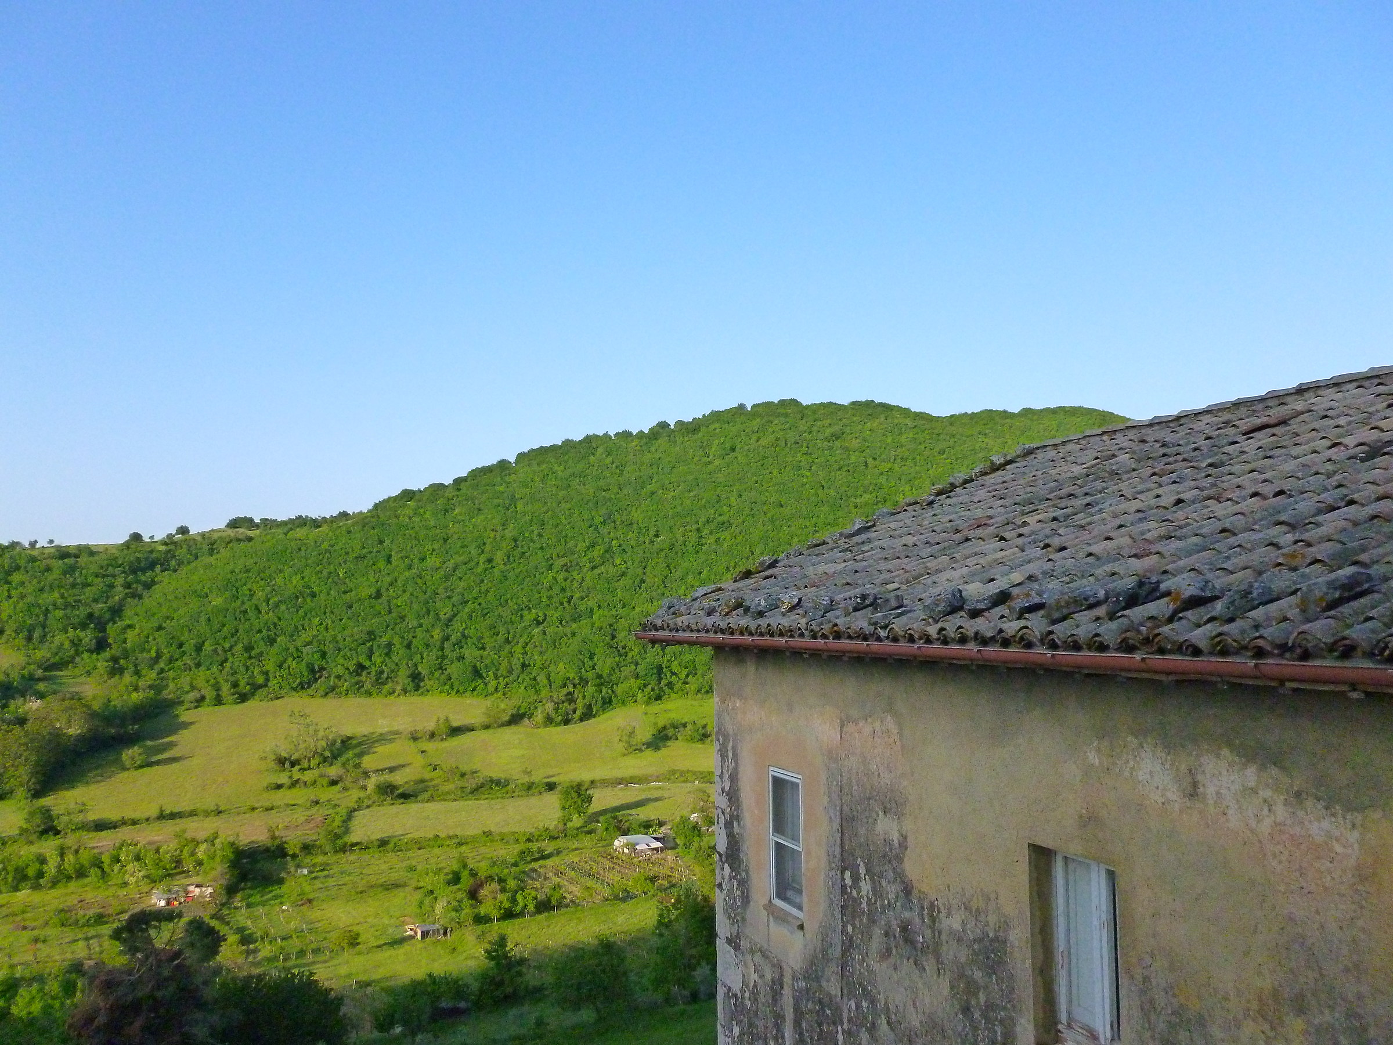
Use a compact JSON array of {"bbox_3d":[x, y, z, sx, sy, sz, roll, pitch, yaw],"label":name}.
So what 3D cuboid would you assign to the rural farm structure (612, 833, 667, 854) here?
[{"bbox_3d":[-13.309,75.502,265.000,10.500,3.100,7.500,2,-5,-31],"label":"rural farm structure"}]

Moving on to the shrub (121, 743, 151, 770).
[{"bbox_3d":[-174.256,72.677,350.000,9.200,7.600,9.200,2,-5,-26],"label":"shrub"}]

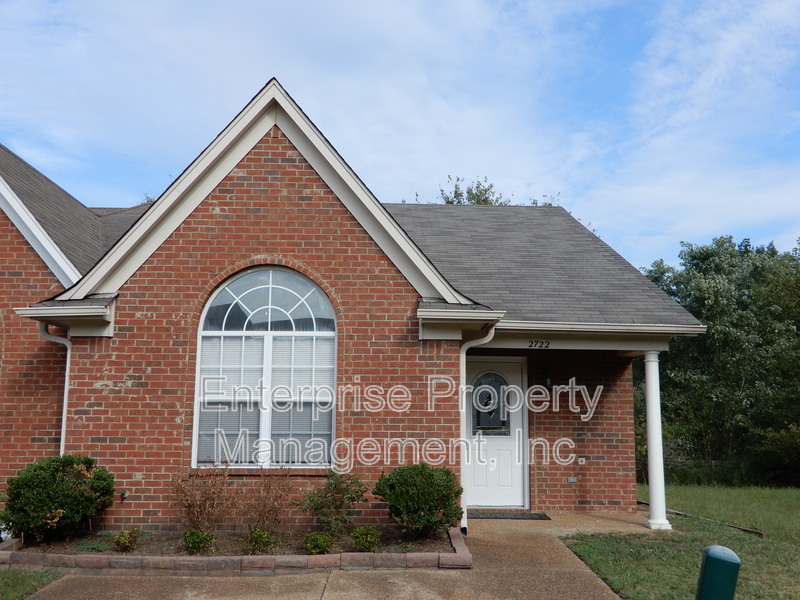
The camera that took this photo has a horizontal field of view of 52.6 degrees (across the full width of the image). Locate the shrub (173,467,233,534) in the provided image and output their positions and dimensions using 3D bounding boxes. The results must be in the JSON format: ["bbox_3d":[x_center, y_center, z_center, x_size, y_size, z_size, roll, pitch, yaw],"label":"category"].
[{"bbox_3d":[-2.097,2.128,8.600,0.612,0.700,0.500,1,-9,-1],"label":"shrub"}]

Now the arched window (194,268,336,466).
[{"bbox_3d":[-1.553,0.768,9.400,1.627,2.335,0.110,1,-9,-1],"label":"arched window"}]

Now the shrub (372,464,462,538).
[{"bbox_3d":[0.195,2.161,8.608,0.953,0.785,0.930,1,-9,-1],"label":"shrub"}]

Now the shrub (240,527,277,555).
[{"bbox_3d":[-1.358,2.309,7.770,0.337,0.253,0.300,1,-9,-1],"label":"shrub"}]

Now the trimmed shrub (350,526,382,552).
[{"bbox_3d":[-0.337,2.334,7.920,0.293,0.259,0.293,1,-9,-1],"label":"trimmed shrub"}]

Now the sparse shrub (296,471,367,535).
[{"bbox_3d":[-0.734,2.207,8.735,0.744,0.696,0.680,1,-9,-1],"label":"sparse shrub"}]

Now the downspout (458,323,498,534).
[{"bbox_3d":[0.928,1.447,9.325,0.450,2.435,0.130,1,-9,-1],"label":"downspout"}]

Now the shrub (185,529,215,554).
[{"bbox_3d":[-1.932,2.328,7.800,0.274,0.236,0.274,1,-9,-1],"label":"shrub"}]

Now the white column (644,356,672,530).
[{"bbox_3d":[3.260,1.762,10.326,0.270,2.227,0.270,1,-9,-1],"label":"white column"}]

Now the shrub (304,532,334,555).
[{"bbox_3d":[-0.776,2.347,7.800,0.286,0.197,0.286,1,-9,-1],"label":"shrub"}]

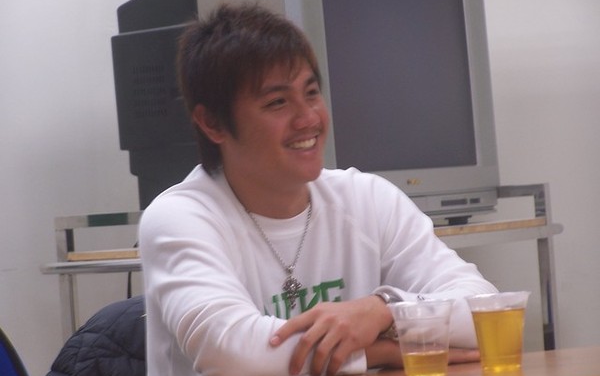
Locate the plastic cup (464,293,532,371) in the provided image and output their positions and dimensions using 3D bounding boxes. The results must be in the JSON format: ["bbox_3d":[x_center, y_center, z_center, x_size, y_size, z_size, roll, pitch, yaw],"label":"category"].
[{"bbox_3d":[0.276,0.199,4.040,0.089,0.104,0.089,-4,1,0],"label":"plastic cup"}]

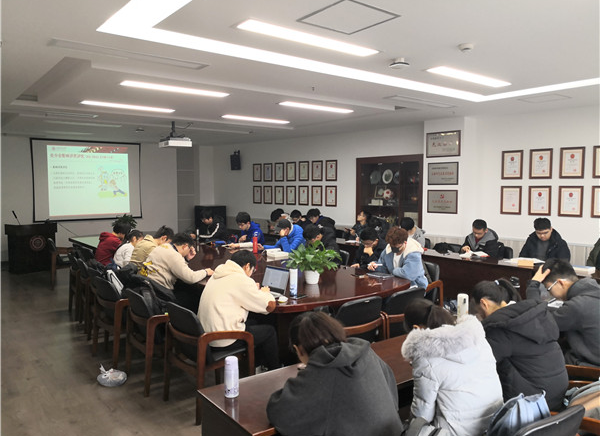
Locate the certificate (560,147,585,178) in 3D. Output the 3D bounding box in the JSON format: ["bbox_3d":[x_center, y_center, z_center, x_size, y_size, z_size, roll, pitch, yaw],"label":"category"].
[{"bbox_3d":[3.491,-0.701,5.992,0.025,0.402,0.293,-4,6,-43],"label":"certificate"}]

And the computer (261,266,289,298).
[{"bbox_3d":[-0.301,0.538,3.981,0.280,0.220,0.345,-4,5,-38],"label":"computer"}]

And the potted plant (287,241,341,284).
[{"bbox_3d":[0.138,0.465,4.958,0.570,0.430,0.520,0,4,0],"label":"potted plant"}]

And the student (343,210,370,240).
[{"bbox_3d":[1.001,0.508,7.974,0.750,1.280,0.550,-2,5,-30],"label":"student"}]

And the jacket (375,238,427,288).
[{"bbox_3d":[1.095,0.527,5.003,0.460,0.620,0.520,-4,5,-38],"label":"jacket"}]

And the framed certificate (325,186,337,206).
[{"bbox_3d":[0.712,-0.483,10.492,0.030,0.460,0.338,-4,5,-44],"label":"framed certificate"}]

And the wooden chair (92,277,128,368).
[{"bbox_3d":[-1.719,0.978,4.649,0.560,0.810,0.570,4,6,44],"label":"wooden chair"}]

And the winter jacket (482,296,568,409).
[{"bbox_3d":[1.216,0.750,2.570,0.500,0.600,0.480,-4,6,-40],"label":"winter jacket"}]

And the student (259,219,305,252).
[{"bbox_3d":[-0.210,0.598,6.250,0.720,1.170,0.530,-4,6,-40],"label":"student"}]

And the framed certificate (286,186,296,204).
[{"bbox_3d":[-0.190,-0.508,10.800,0.317,0.438,0.025,4,6,44],"label":"framed certificate"}]

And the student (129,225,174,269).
[{"bbox_3d":[-1.629,0.703,5.341,0.850,1.210,0.550,-4,5,-38],"label":"student"}]

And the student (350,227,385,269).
[{"bbox_3d":[0.801,0.704,5.592,0.550,1.220,0.780,3,5,33],"label":"student"}]

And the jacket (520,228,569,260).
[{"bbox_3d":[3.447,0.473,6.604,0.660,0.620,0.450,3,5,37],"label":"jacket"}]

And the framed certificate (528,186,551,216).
[{"bbox_3d":[3.371,-0.237,6.586,0.030,0.411,0.309,-4,5,-38],"label":"framed certificate"}]

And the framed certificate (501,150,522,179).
[{"bbox_3d":[2.984,-0.741,6.567,0.025,0.402,0.293,-4,6,-43],"label":"framed certificate"}]

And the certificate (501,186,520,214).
[{"bbox_3d":[2.818,-0.234,6.250,0.025,0.375,0.270,-4,5,-44],"label":"certificate"}]

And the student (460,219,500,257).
[{"bbox_3d":[2.516,0.646,6.583,0.750,1.240,0.520,-4,5,-38],"label":"student"}]

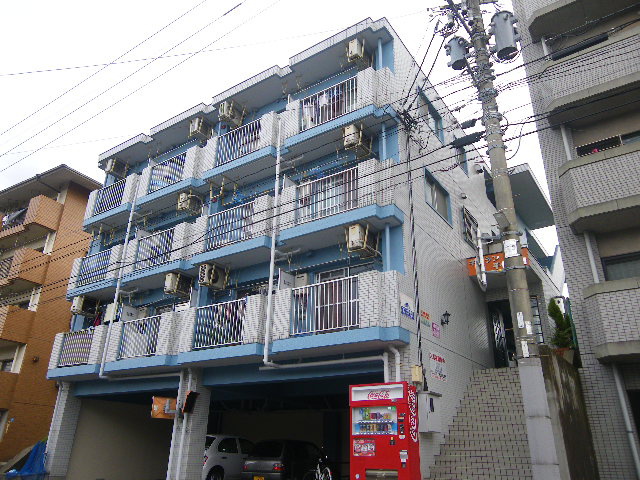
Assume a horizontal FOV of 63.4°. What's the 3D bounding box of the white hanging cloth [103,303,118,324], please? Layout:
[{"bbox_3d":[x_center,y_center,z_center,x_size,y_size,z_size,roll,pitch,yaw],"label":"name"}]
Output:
[{"bbox_3d":[-6.802,2.426,16.985,0.425,0.612,0.217,-14,-28,32],"label":"white hanging cloth"}]

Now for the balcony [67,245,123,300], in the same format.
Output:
[{"bbox_3d":[-7.046,1.211,17.138,2.816,1.402,1.006,-14,-28,32],"label":"balcony"}]

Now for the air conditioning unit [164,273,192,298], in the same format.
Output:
[{"bbox_3d":[-4.007,1.355,14.753,0.274,0.543,0.759,-14,-28,32],"label":"air conditioning unit"}]

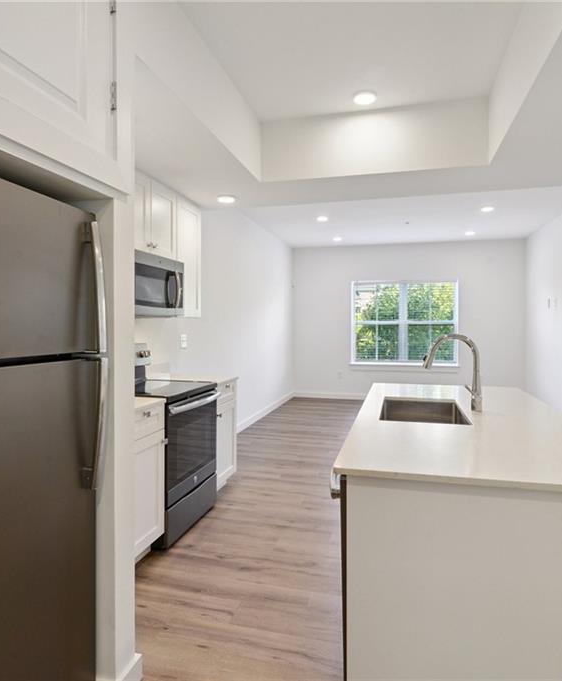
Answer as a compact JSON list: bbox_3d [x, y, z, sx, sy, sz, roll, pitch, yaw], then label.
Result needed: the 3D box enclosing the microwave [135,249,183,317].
[{"bbox_3d":[-1.024,-0.376,3.196,0.410,0.415,0.756,1,2,15],"label":"microwave"}]

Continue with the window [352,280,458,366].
[{"bbox_3d":[2.210,-0.306,8.223,1.855,1.550,0.120,1,2,15],"label":"window"}]

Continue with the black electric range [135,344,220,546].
[{"bbox_3d":[-0.881,0.649,3.191,0.700,1.210,0.756,1,2,15],"label":"black electric range"}]

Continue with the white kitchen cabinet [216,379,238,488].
[{"bbox_3d":[-0.750,0.781,3.834,0.635,0.908,0.476,1,2,15],"label":"white kitchen cabinet"}]

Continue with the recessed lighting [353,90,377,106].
[{"bbox_3d":[0.534,-1.528,2.876,0.160,0.030,0.160,1,2,15],"label":"recessed lighting"}]

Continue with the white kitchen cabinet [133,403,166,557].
[{"bbox_3d":[-1.065,0.816,2.653,0.635,0.908,0.400,1,2,15],"label":"white kitchen cabinet"}]

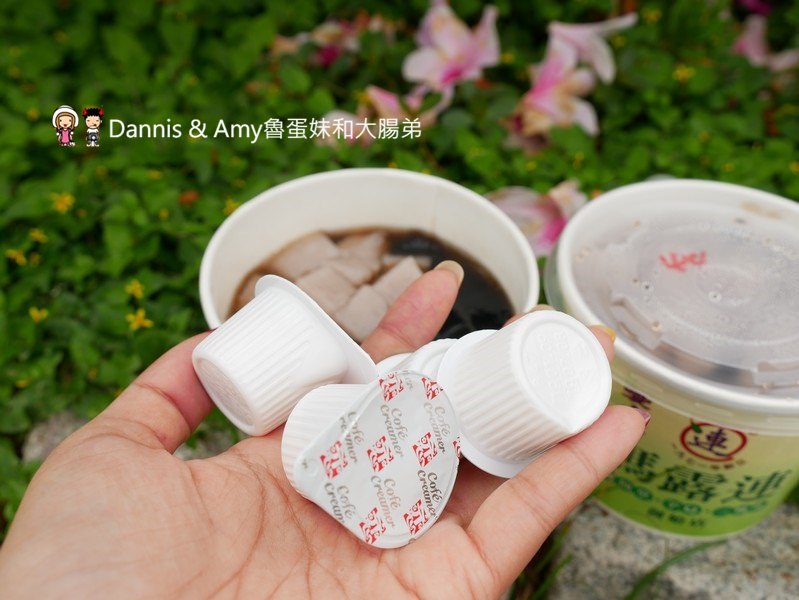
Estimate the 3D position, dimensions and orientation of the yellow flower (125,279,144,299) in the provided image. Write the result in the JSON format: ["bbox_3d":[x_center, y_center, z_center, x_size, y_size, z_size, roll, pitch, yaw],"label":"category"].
[{"bbox_3d":[-0.142,-0.006,0.420,0.011,0.005,0.010,1,44,0],"label":"yellow flower"}]

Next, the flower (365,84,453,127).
[{"bbox_3d":[0.006,-0.141,0.570,0.064,0.028,0.036,1,44,0],"label":"flower"}]

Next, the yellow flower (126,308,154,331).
[{"bbox_3d":[-0.134,0.010,0.405,0.014,0.005,0.012,1,44,0],"label":"yellow flower"}]

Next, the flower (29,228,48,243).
[{"bbox_3d":[-0.209,-0.037,0.455,0.011,0.005,0.009,1,44,0],"label":"flower"}]

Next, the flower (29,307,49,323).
[{"bbox_3d":[-0.186,0.007,0.405,0.011,0.005,0.009,1,44,0],"label":"flower"}]

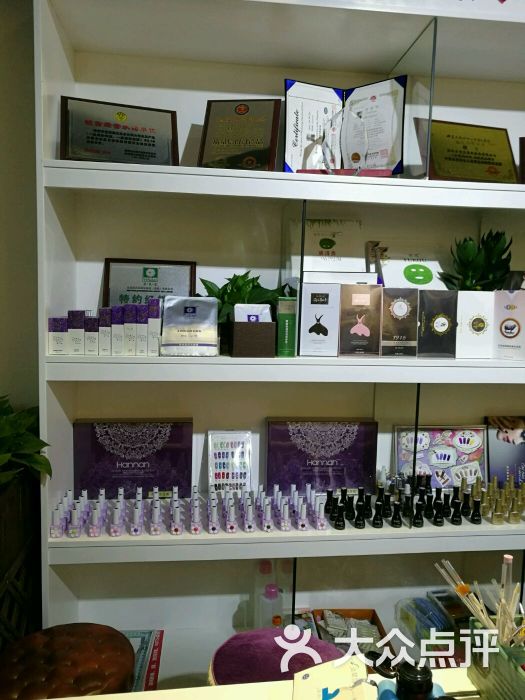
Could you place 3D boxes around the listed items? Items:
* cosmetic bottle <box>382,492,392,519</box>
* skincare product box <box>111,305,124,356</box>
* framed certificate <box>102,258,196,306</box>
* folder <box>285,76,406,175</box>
[{"bbox_3d":[0.397,0.494,1.732,0.032,0.074,0.032,1,5,-7],"label":"cosmetic bottle"},{"bbox_3d":[-0.385,-0.052,1.462,0.032,0.134,0.033,1,5,-7],"label":"skincare product box"},{"bbox_3d":[-0.339,-0.141,1.647,0.271,0.267,0.015,1,-12,-7],"label":"framed certificate"},{"bbox_3d":[0.265,-0.716,1.788,0.383,0.299,0.100,2,5,7],"label":"folder"}]

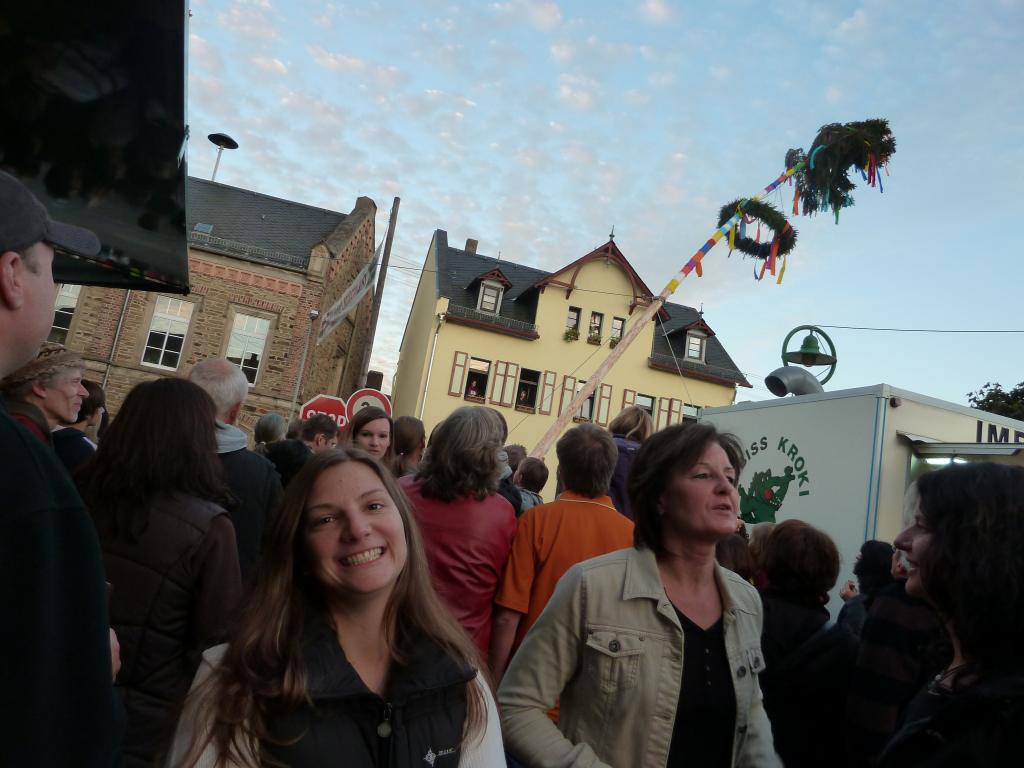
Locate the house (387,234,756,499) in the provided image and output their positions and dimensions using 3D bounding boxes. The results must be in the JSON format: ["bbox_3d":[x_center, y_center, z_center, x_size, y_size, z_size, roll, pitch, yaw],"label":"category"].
[{"bbox_3d":[1.618,1.280,33.373,13.125,13.000,11.500,12,-12,-14],"label":"house"}]

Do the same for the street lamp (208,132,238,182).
[{"bbox_3d":[-11.864,-9.181,29.968,1.200,2.130,1.200,12,-11,-11],"label":"street lamp"}]

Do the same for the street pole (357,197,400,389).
[{"bbox_3d":[-3.236,-0.192,16.194,0.160,8.435,0.160,11,-11,-14],"label":"street pole"}]

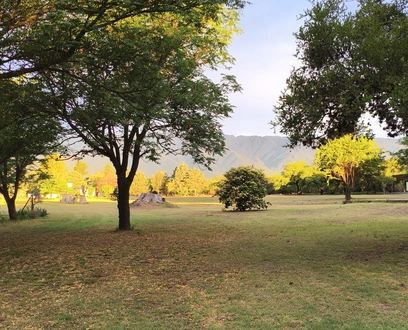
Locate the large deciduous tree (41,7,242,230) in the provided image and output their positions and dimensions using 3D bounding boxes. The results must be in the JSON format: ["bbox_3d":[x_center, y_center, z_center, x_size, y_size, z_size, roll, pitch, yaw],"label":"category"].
[{"bbox_3d":[-2.231,-1.660,11.800,7.000,7.760,6.650,0,-4,0],"label":"large deciduous tree"}]

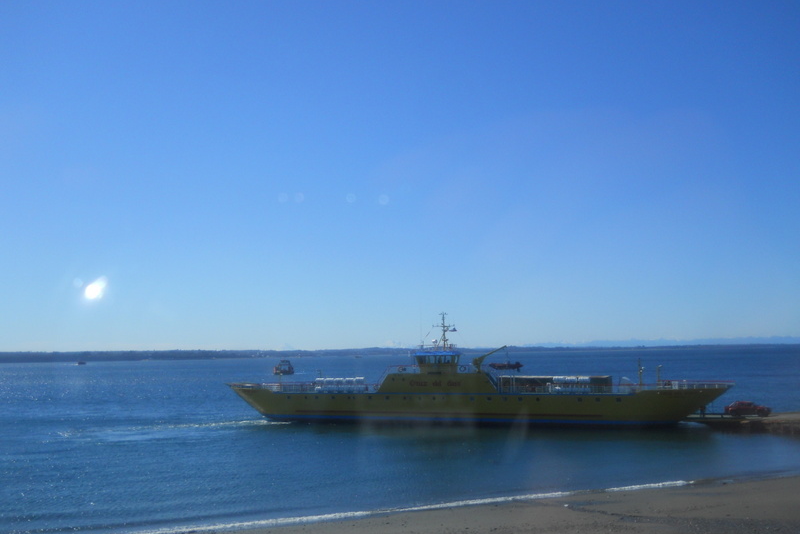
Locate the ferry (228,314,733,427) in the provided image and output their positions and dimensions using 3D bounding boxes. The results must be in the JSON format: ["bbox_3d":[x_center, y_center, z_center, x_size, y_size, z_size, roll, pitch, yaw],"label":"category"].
[{"bbox_3d":[8.012,13.348,113.690,68.100,14.410,14.000,-4,-6,25],"label":"ferry"}]

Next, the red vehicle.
[{"bbox_3d":[39.937,16.309,98.393,4.870,1.750,1.800,-4,-6,25],"label":"red vehicle"}]

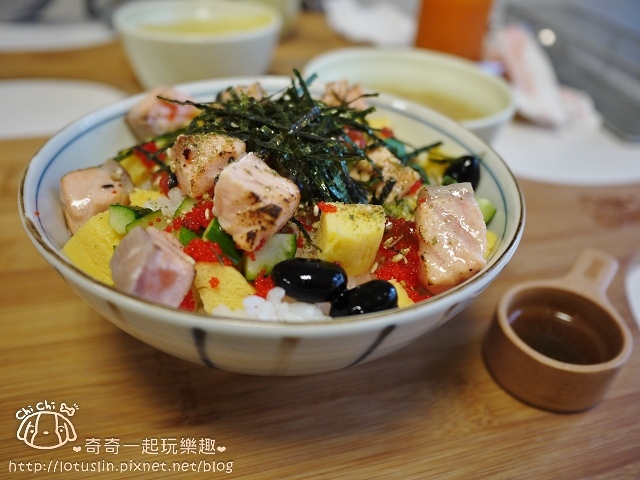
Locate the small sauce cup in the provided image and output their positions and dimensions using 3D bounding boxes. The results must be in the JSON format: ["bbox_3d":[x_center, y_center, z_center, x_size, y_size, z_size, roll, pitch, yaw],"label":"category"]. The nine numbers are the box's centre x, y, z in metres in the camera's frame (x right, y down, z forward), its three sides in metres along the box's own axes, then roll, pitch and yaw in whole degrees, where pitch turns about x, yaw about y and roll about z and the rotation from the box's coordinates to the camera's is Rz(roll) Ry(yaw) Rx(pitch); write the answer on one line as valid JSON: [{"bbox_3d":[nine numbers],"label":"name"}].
[{"bbox_3d":[0.111,0.036,0.232,0.052,0.026,0.088,28,43,28],"label":"small sauce cup"}]

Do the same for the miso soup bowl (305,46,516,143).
[{"bbox_3d":[0.050,-0.068,0.330,0.129,0.066,0.129,3,37,-2],"label":"miso soup bowl"}]

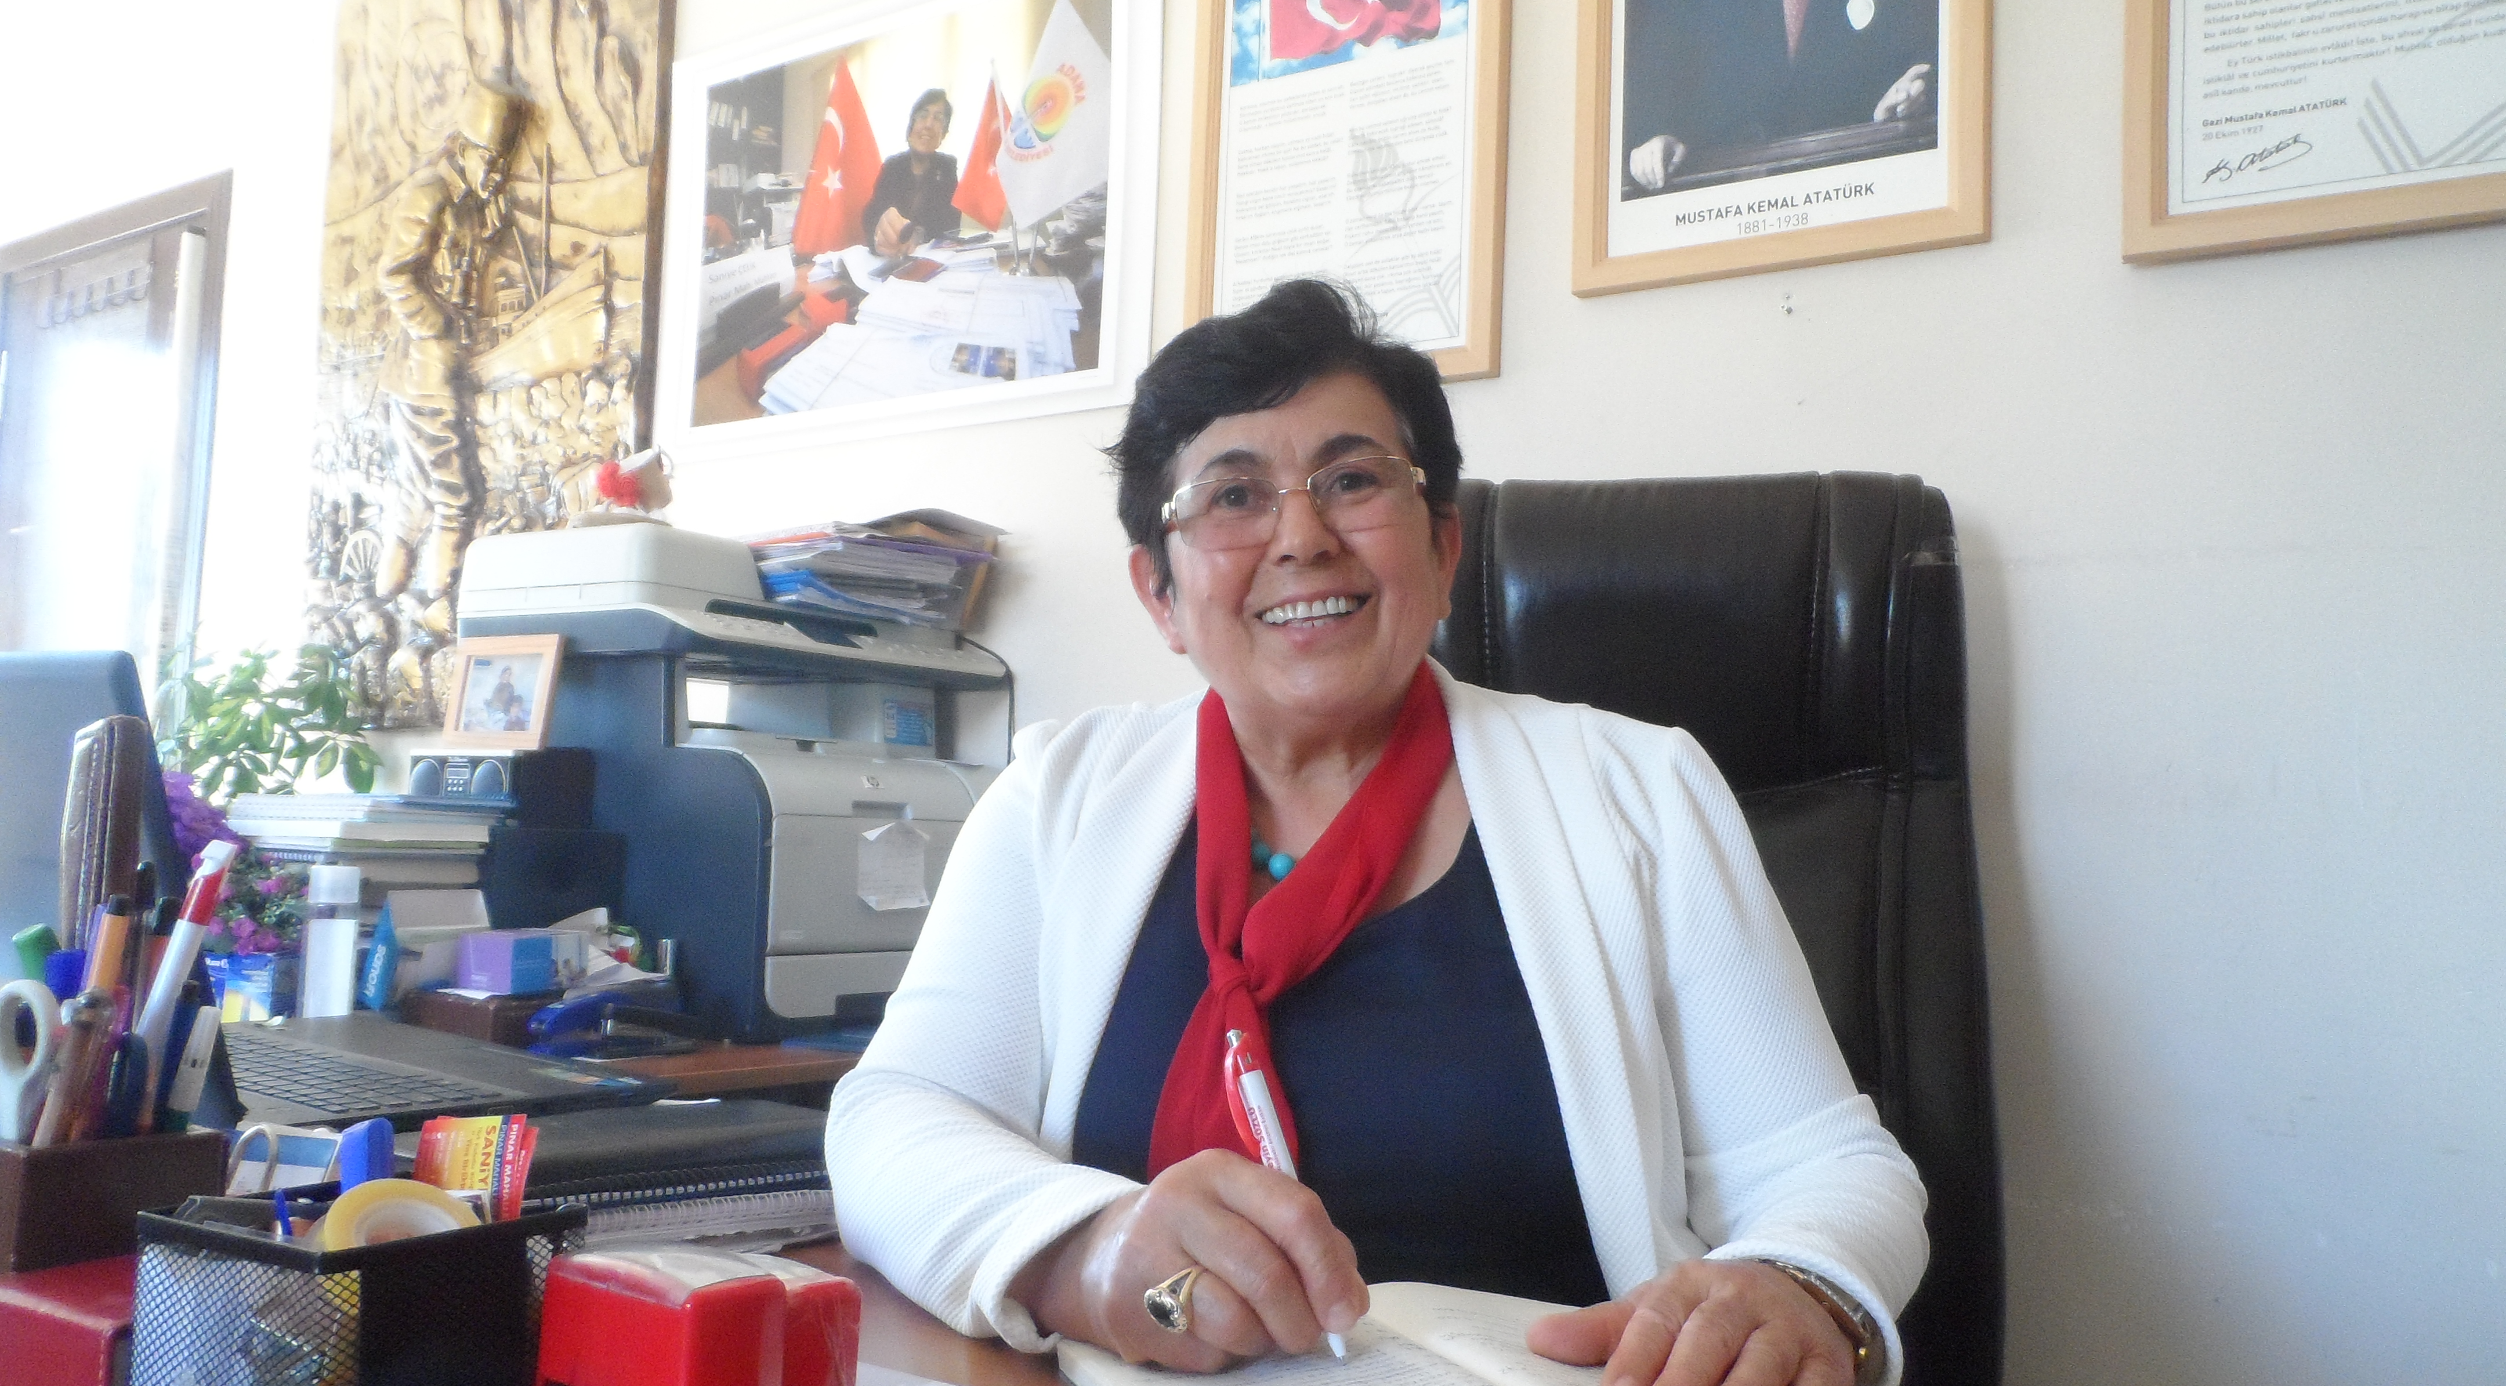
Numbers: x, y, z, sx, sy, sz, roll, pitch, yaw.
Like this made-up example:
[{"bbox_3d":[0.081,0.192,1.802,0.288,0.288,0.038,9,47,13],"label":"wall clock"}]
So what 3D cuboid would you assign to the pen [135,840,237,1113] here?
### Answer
[{"bbox_3d":[-0.419,0.126,0.666,0.012,0.148,0.015,24,5,29],"label":"pen"}]

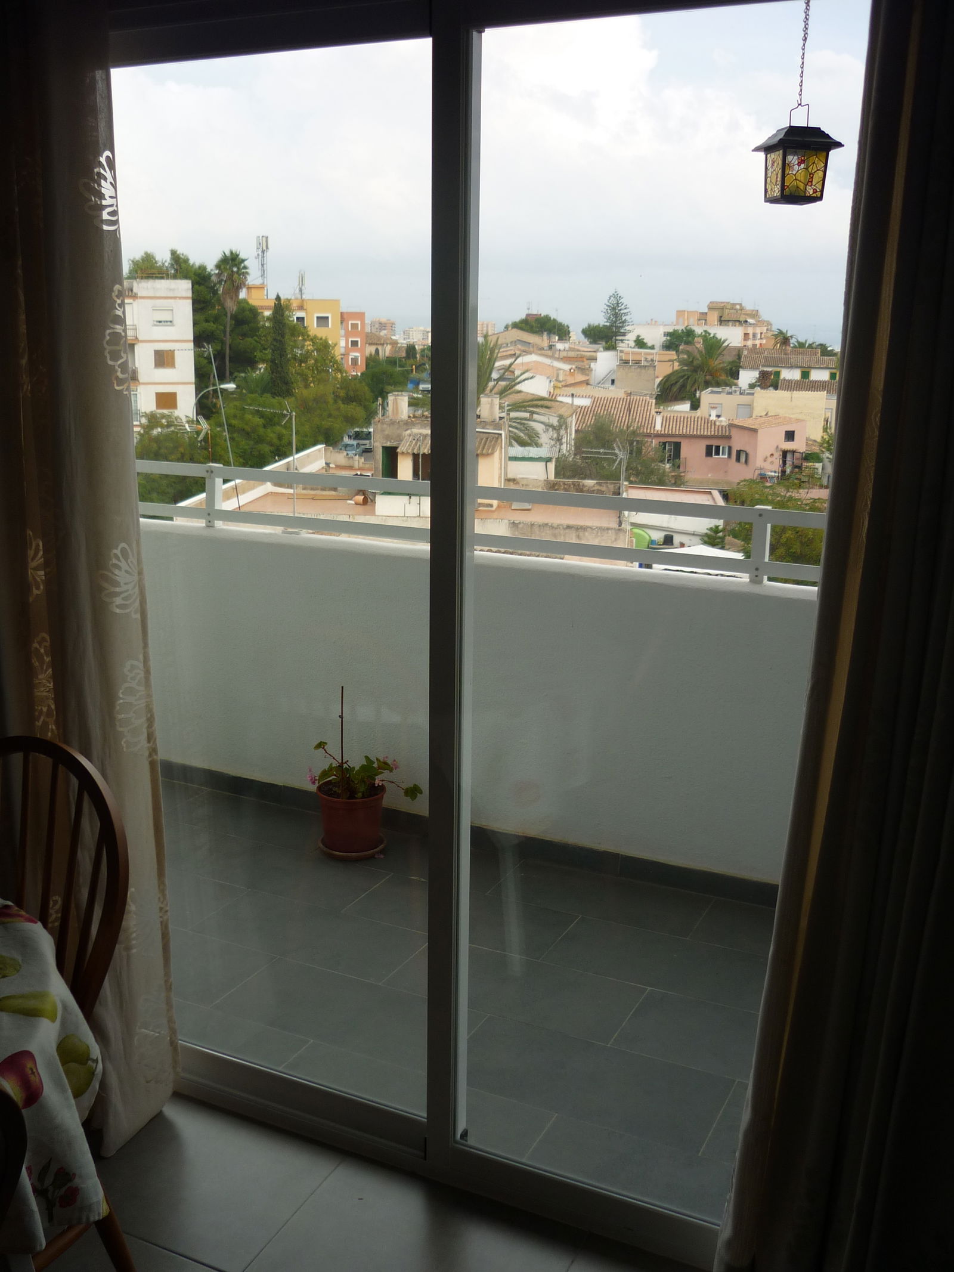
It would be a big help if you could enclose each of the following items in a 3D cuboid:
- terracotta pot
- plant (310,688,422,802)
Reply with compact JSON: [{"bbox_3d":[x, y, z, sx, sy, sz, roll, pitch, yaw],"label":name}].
[{"bbox_3d":[-0.394,0.569,3.822,0.217,0.203,0.217,-1,14,-6],"label":"terracotta pot"},{"bbox_3d":[-0.348,0.328,3.765,0.335,0.360,0.250,-1,14,-6],"label":"plant"}]

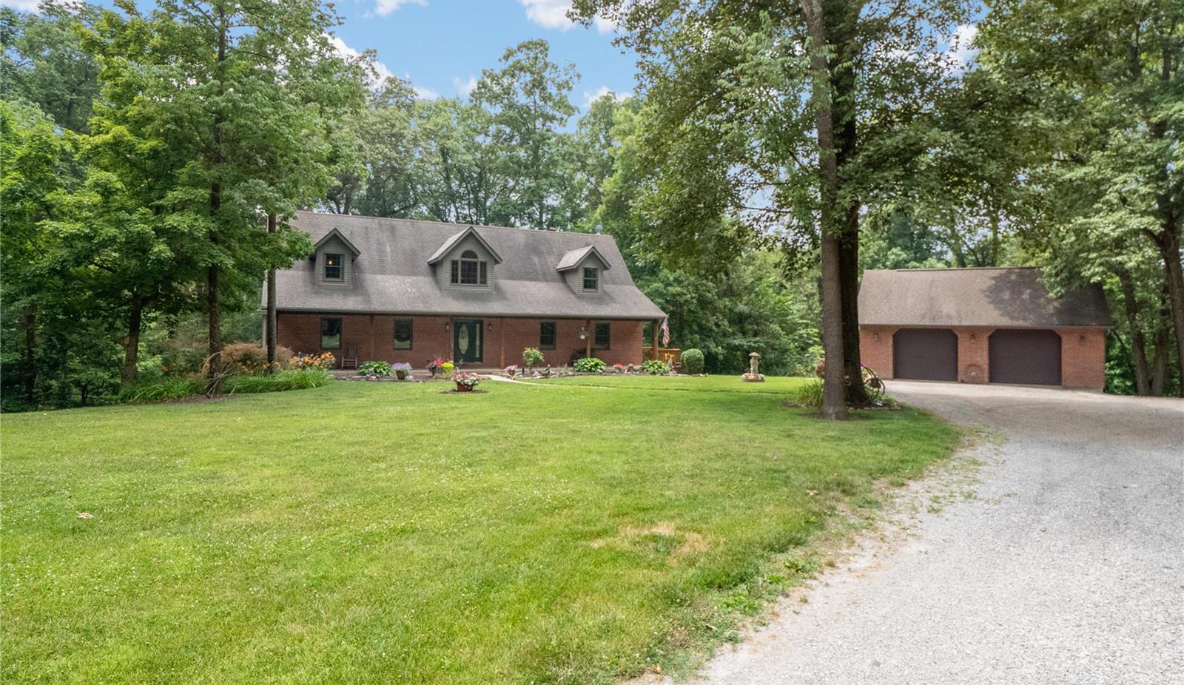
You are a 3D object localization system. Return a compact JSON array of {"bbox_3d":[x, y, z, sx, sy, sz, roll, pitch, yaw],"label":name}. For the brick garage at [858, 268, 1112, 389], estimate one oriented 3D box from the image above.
[{"bbox_3d":[19.089,-0.950,33.296,10.195,5.600,7.800,1,1,28],"label":"brick garage"}]

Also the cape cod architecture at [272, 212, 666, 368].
[{"bbox_3d":[-7.066,-2.571,35.334,18.510,7.700,12.200,0,1,-24],"label":"cape cod architecture"}]

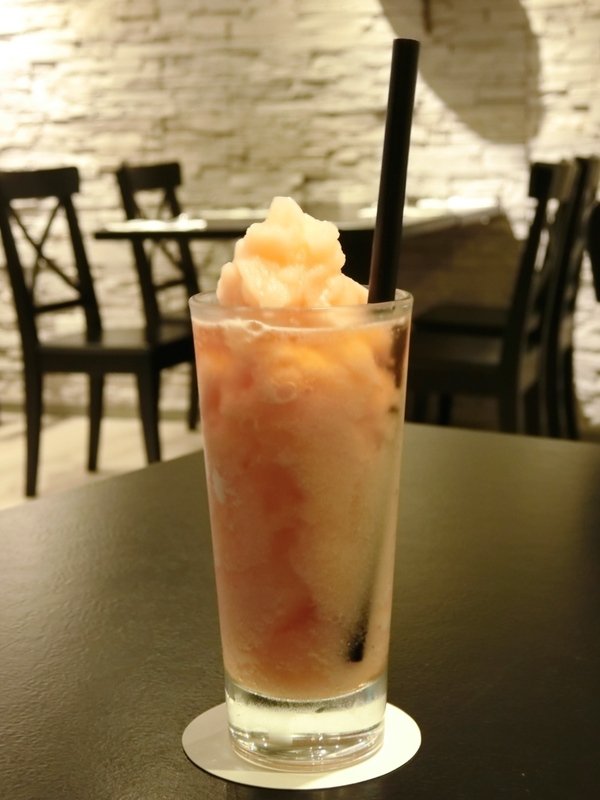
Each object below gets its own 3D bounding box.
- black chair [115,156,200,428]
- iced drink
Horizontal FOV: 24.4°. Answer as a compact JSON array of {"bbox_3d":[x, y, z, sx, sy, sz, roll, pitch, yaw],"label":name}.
[{"bbox_3d":[-0.257,-0.300,4.500,0.510,0.910,0.430,3,11,20],"label":"black chair"},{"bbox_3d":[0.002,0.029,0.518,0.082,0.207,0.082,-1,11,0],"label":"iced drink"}]

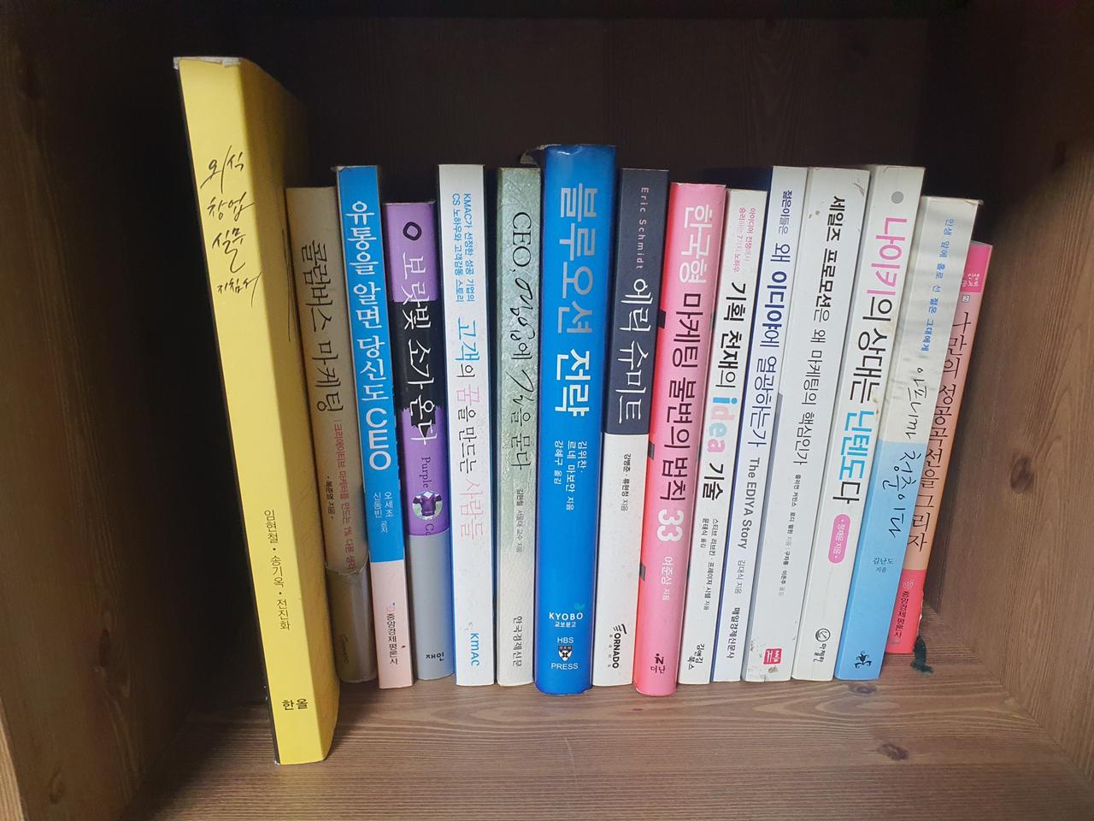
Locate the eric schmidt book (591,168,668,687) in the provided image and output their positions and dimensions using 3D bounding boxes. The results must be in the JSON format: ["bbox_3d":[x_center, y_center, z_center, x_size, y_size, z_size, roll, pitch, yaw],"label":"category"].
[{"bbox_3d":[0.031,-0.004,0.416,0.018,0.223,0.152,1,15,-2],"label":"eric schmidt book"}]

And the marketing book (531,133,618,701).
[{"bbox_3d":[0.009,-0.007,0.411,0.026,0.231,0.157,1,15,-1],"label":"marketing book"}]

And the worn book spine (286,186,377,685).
[{"bbox_3d":[-0.101,-0.001,0.414,0.018,0.216,0.150,-4,16,-10],"label":"worn book spine"}]

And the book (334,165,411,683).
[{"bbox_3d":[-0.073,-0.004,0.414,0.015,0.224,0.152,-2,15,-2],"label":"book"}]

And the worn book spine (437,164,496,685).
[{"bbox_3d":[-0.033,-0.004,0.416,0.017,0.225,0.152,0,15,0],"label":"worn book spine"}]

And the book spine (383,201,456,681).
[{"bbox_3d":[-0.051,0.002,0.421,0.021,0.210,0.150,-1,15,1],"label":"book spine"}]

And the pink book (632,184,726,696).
[{"bbox_3d":[0.052,0.000,0.409,0.020,0.218,0.152,2,16,-1],"label":"pink book"}]

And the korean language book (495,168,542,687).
[{"bbox_3d":[-0.015,-0.004,0.414,0.017,0.224,0.152,0,16,-2],"label":"korean language book"}]

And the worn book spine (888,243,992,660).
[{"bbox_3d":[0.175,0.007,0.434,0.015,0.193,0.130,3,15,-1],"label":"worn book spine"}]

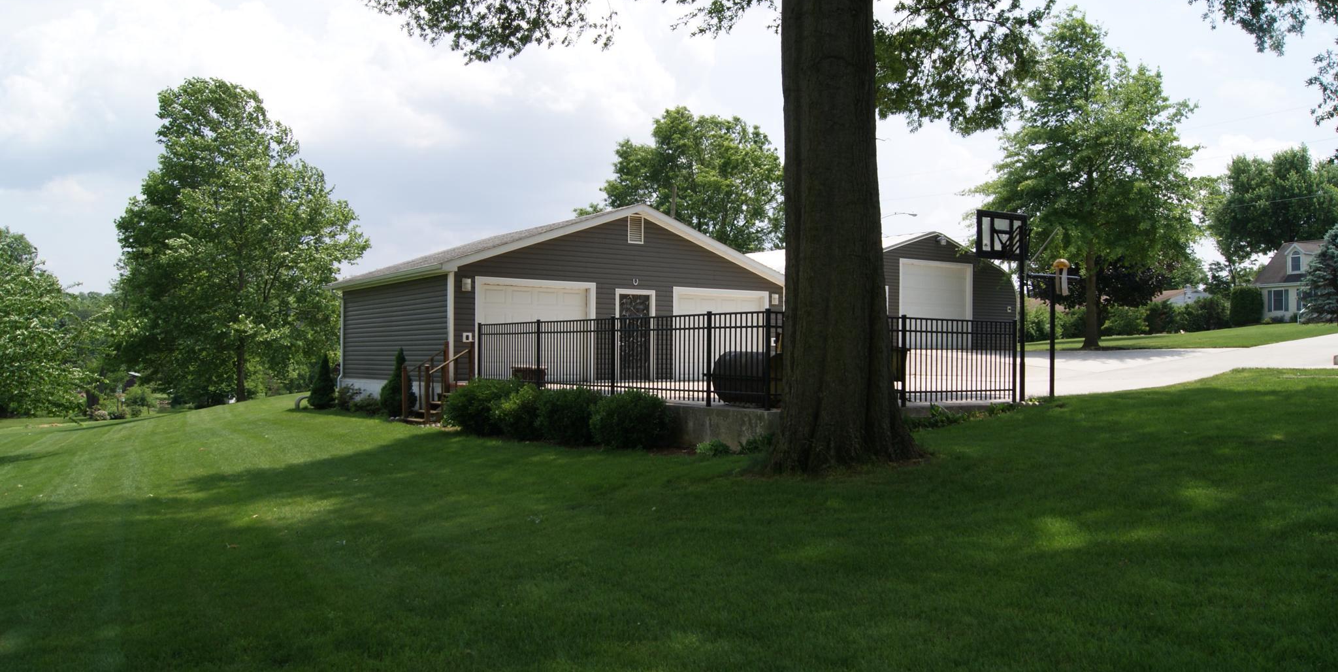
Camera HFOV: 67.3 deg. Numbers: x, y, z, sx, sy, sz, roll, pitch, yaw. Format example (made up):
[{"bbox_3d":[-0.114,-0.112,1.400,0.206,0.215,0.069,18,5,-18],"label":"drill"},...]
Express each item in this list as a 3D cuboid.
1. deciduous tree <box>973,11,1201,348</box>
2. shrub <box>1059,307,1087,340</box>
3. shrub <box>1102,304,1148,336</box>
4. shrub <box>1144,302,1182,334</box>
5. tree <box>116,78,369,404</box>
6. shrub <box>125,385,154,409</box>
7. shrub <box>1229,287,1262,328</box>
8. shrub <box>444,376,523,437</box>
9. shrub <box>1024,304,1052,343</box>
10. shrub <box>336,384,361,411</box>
[{"bbox_3d":[15.373,-5.729,36.800,8.500,12.300,8.400,0,-1,0],"label":"deciduous tree"},{"bbox_3d":[19.303,-0.625,48.000,1.600,1.600,1.500,0,-1,0],"label":"shrub"},{"bbox_3d":[24.405,-0.786,54.000,2.100,1.743,2.400,1,-2,-35],"label":"shrub"},{"bbox_3d":[27.531,-0.991,56.000,2.100,1.870,1.900,0,-1,0],"label":"shrub"},{"bbox_3d":[-16.529,-3.664,39.000,9.600,12.667,9.800,1,-2,-35],"label":"tree"},{"bbox_3d":[-26.930,3.160,51.000,1.500,1.350,1.400,0,-1,0],"label":"shrub"},{"bbox_3d":[39.020,-1.983,68.000,2.400,2.760,2.300,0,-1,0],"label":"shrub"},{"bbox_3d":[-3.277,1.218,17.700,1.300,0.977,1.400,0,-1,0],"label":"shrub"},{"bbox_3d":[17.332,-0.587,47.000,1.600,1.810,1.600,1,-2,-35],"label":"shrub"},{"bbox_3d":[-7.954,1.517,24.900,0.650,0.680,0.650,0,-1,0],"label":"shrub"}]

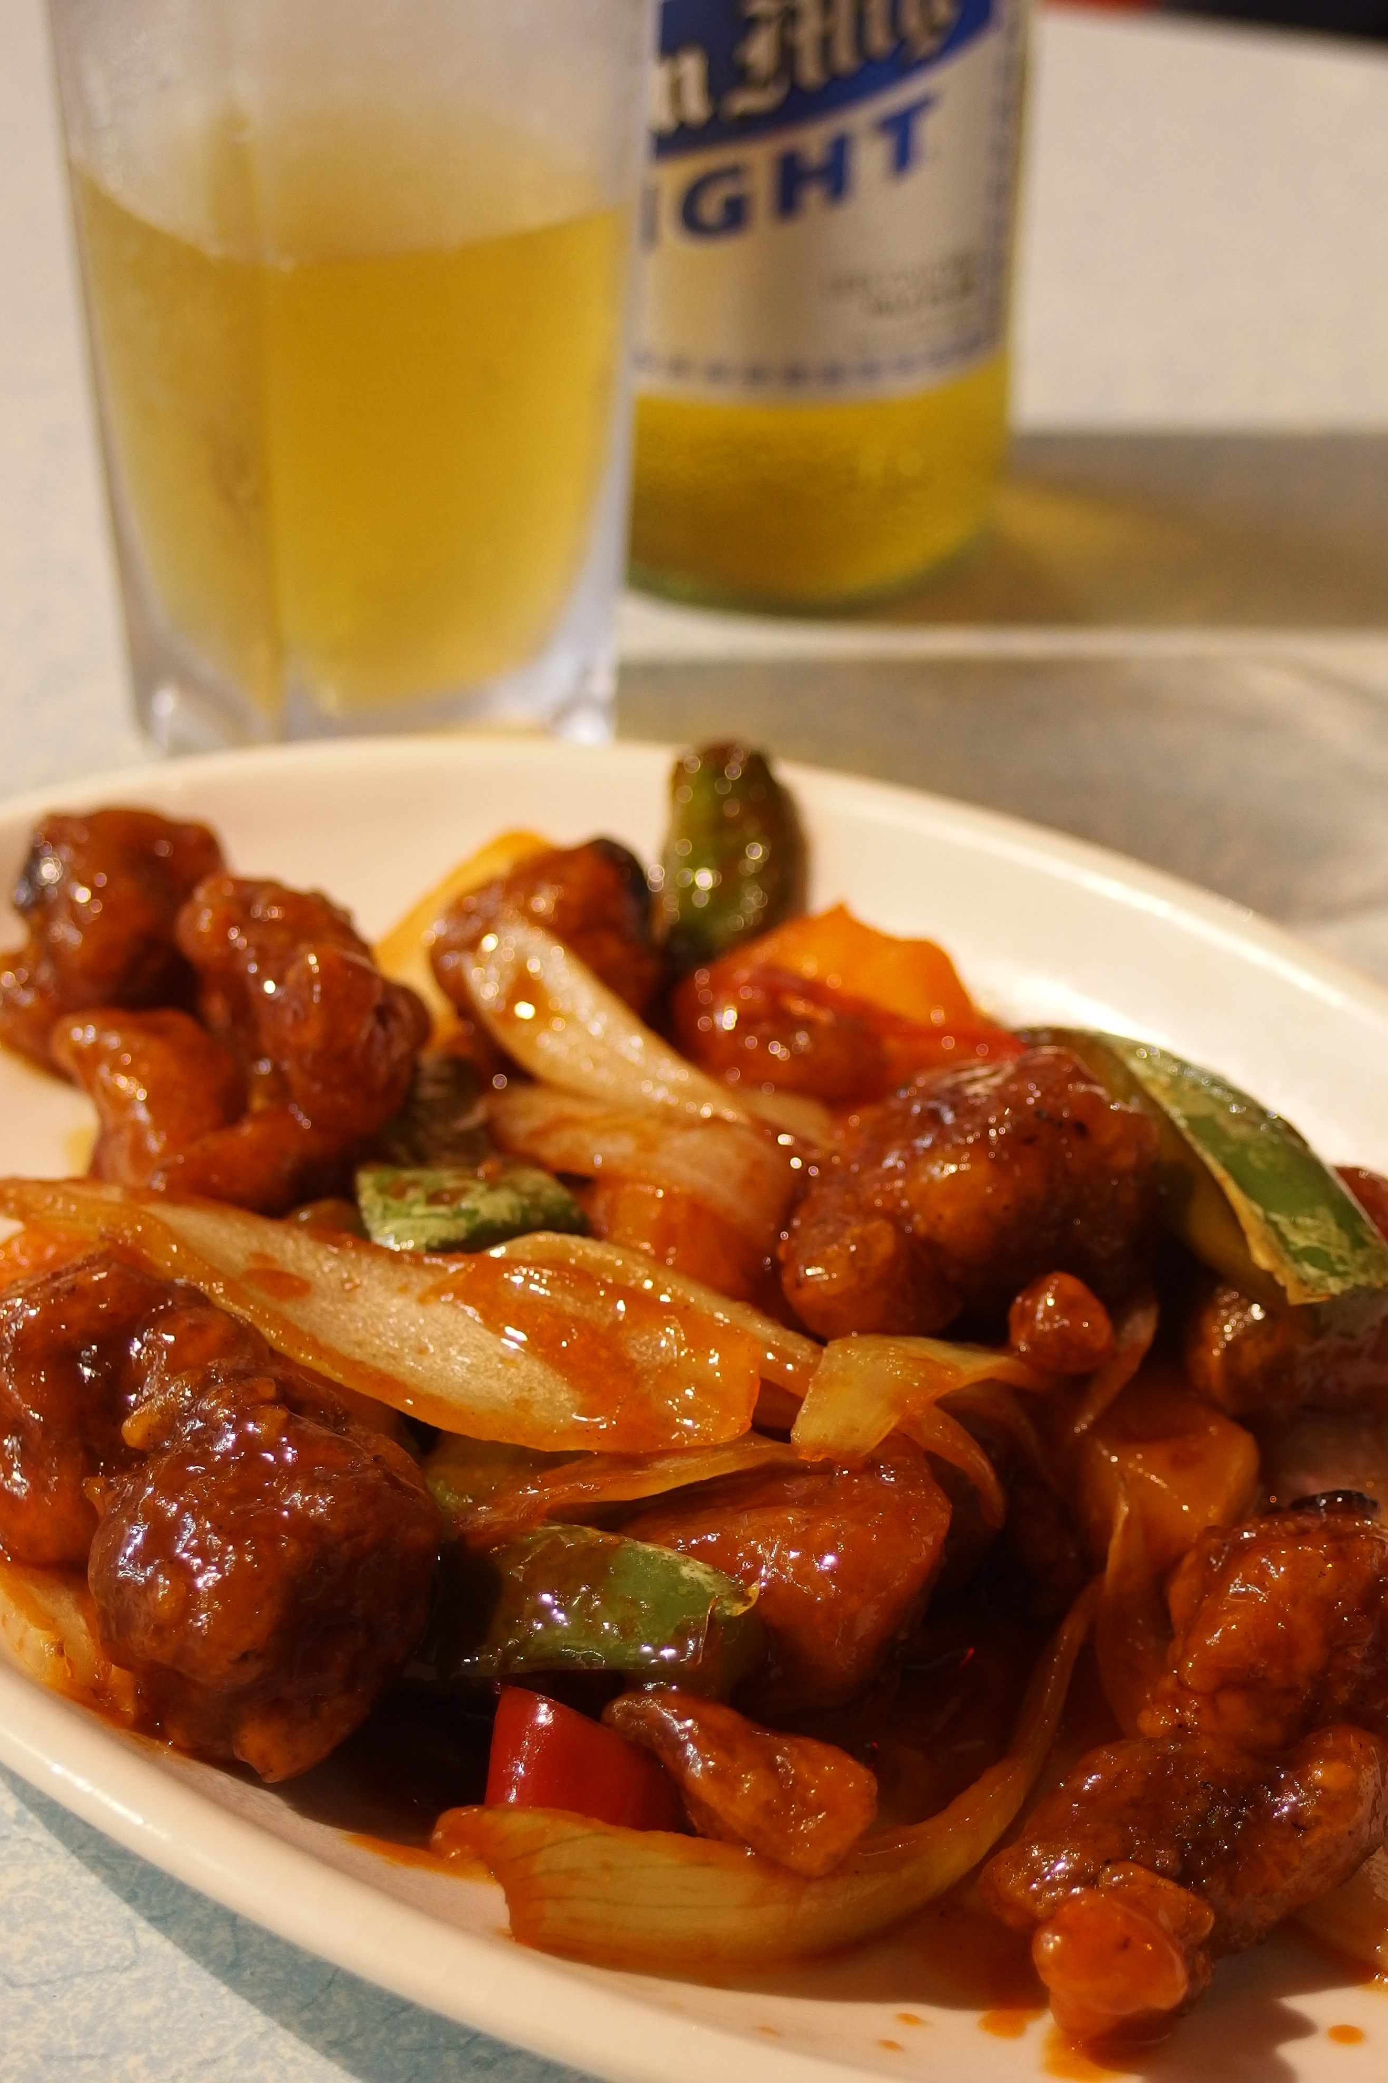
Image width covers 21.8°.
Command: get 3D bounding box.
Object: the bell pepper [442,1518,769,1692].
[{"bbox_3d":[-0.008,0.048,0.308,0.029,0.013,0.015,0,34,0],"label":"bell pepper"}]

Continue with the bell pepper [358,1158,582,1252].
[{"bbox_3d":[-0.021,0.017,0.350,0.024,0.010,0.016,0,34,0],"label":"bell pepper"}]

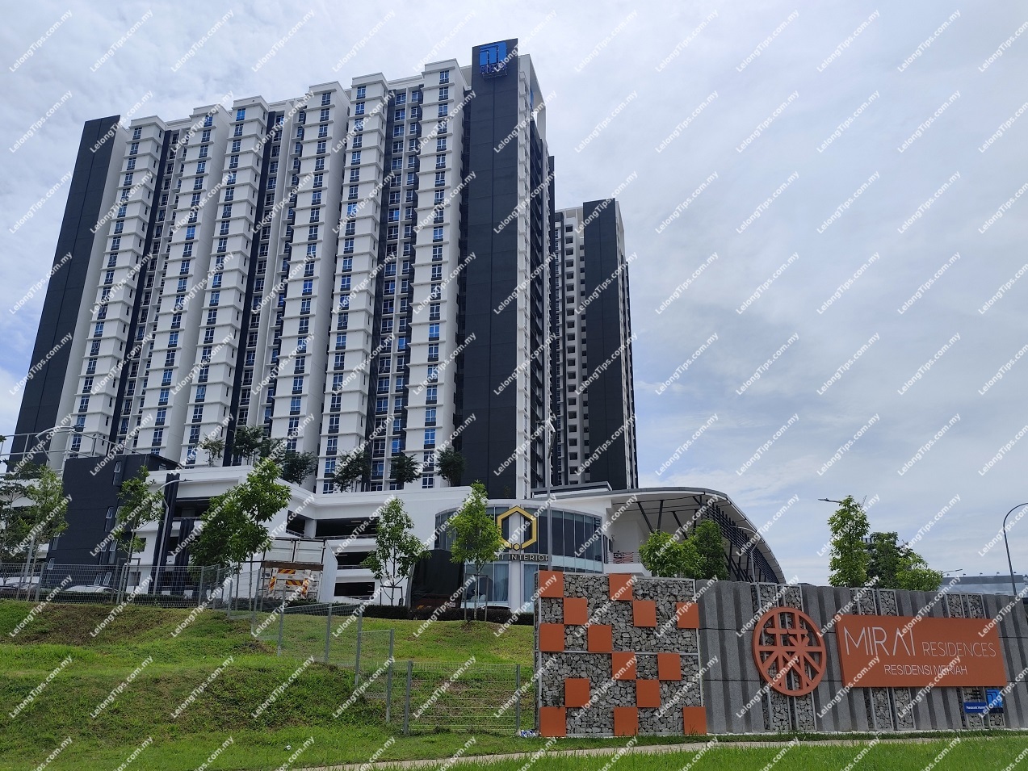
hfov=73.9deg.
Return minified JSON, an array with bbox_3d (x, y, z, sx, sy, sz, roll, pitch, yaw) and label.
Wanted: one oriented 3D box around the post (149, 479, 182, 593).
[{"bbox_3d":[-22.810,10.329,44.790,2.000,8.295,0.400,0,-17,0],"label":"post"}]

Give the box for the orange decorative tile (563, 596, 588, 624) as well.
[{"bbox_3d":[1.210,4.407,13.322,0.490,0.490,0.050,5,-18,-15],"label":"orange decorative tile"}]

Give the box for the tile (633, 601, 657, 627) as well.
[{"bbox_3d":[2.614,4.582,13.787,0.485,0.485,0.050,5,-20,-12],"label":"tile"}]

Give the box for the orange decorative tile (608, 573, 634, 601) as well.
[{"bbox_3d":[2.153,4.055,13.717,0.490,0.490,0.050,5,-18,-15],"label":"orange decorative tile"}]

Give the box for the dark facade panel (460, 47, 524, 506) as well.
[{"bbox_3d":[-2.850,-20.253,101.574,7.650,75.013,0.800,-4,-17,12],"label":"dark facade panel"}]

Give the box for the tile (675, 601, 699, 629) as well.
[{"bbox_3d":[3.560,4.698,13.952,0.490,0.490,0.050,5,-18,-15],"label":"tile"}]

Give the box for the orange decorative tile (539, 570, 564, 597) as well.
[{"bbox_3d":[0.743,3.880,13.339,0.490,0.490,0.050,5,-18,-15],"label":"orange decorative tile"}]

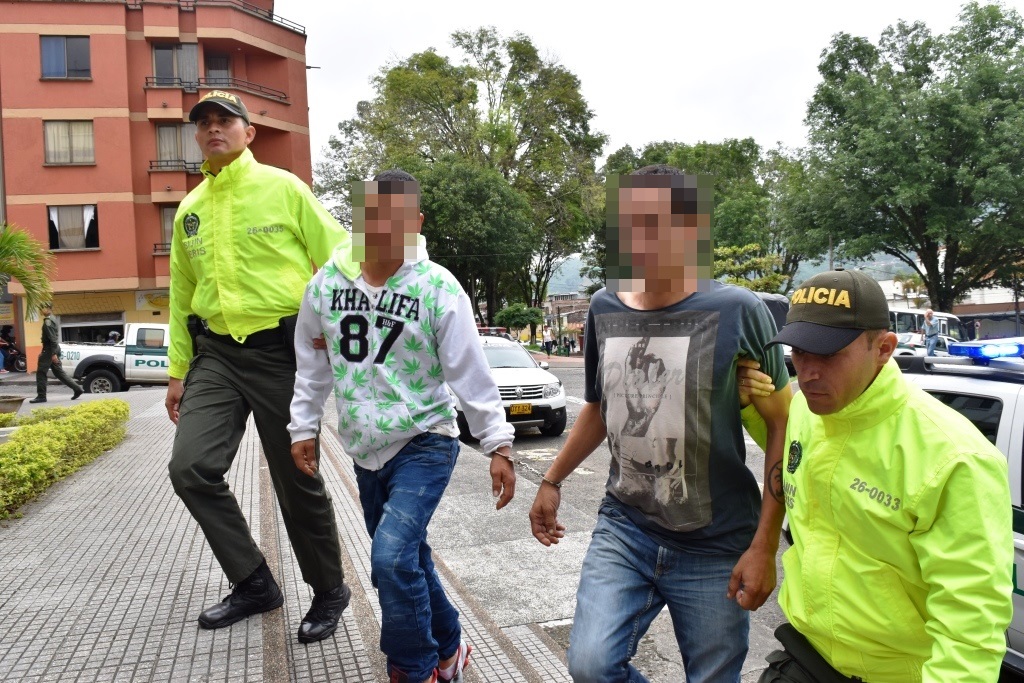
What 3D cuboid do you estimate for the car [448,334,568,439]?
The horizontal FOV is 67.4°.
[{"bbox_3d":[-0.420,0.700,13.800,1.880,1.820,4.320,-3,0,-15],"label":"car"}]

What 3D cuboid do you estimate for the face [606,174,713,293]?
[{"bbox_3d":[0.329,-0.246,1.700,0.180,0.250,0.210,-3,0,36],"label":"face"}]

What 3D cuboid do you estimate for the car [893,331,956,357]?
[{"bbox_3d":[16.300,0.460,29.500,4.200,1.480,1.720,-3,0,-15],"label":"car"}]

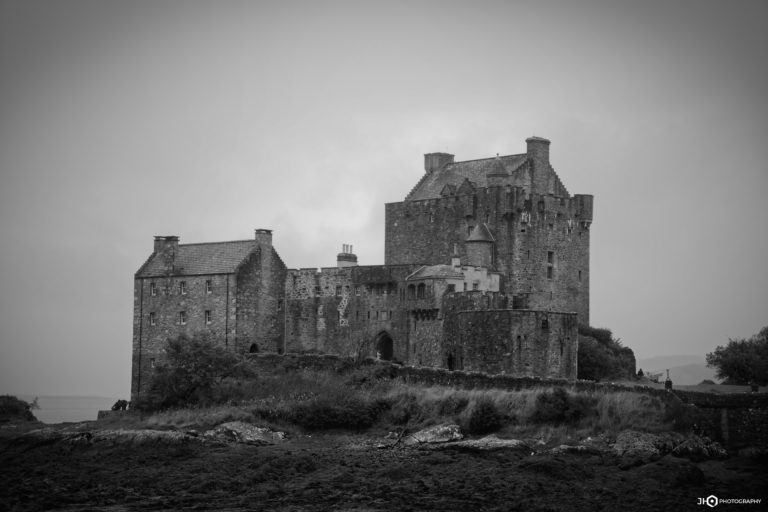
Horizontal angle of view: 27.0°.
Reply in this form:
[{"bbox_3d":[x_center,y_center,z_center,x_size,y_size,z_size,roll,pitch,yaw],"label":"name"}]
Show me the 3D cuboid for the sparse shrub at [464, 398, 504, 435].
[{"bbox_3d":[8.732,13.944,139.000,3.400,3.100,3.100,0,-5,0],"label":"sparse shrub"}]

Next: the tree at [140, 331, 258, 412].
[{"bbox_3d":[-17.719,10.973,152.000,10.500,7.200,9.000,0,-5,0],"label":"tree"}]

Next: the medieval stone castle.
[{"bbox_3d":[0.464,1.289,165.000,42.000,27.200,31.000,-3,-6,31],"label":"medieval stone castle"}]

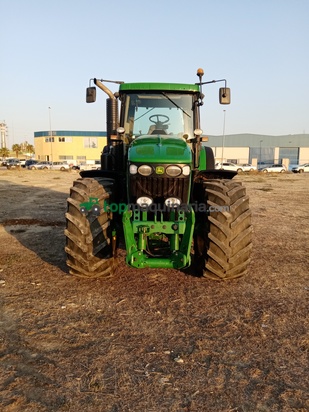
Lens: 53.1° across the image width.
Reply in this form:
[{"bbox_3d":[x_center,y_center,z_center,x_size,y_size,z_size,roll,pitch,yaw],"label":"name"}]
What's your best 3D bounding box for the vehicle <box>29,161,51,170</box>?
[{"bbox_3d":[-17.900,-6.512,49.800,4.300,1.450,1.760,1,8,0],"label":"vehicle"}]

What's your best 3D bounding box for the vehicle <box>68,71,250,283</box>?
[{"bbox_3d":[0.109,-0.771,6.052,2.600,3.350,5.100,1,8,1],"label":"vehicle"}]

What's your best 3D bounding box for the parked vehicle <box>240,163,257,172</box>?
[{"bbox_3d":[14.250,-6.183,50.200,4.250,1.450,1.760,1,8,0],"label":"parked vehicle"}]

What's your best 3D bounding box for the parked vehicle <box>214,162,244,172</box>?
[{"bbox_3d":[11.500,-5.810,47.200,4.300,1.500,1.800,1,8,0],"label":"parked vehicle"}]

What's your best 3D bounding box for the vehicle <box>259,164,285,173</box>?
[{"bbox_3d":[17.950,-5.697,47.200,4.050,1.430,1.740,1,8,0],"label":"vehicle"}]

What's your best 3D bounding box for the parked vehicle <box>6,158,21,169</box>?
[{"bbox_3d":[-21.900,-6.496,48.300,1.830,1.750,4.500,-3,9,-24],"label":"parked vehicle"}]

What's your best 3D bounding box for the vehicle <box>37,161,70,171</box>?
[{"bbox_3d":[-15.150,-6.086,47.000,4.200,1.470,1.760,1,8,0],"label":"vehicle"}]

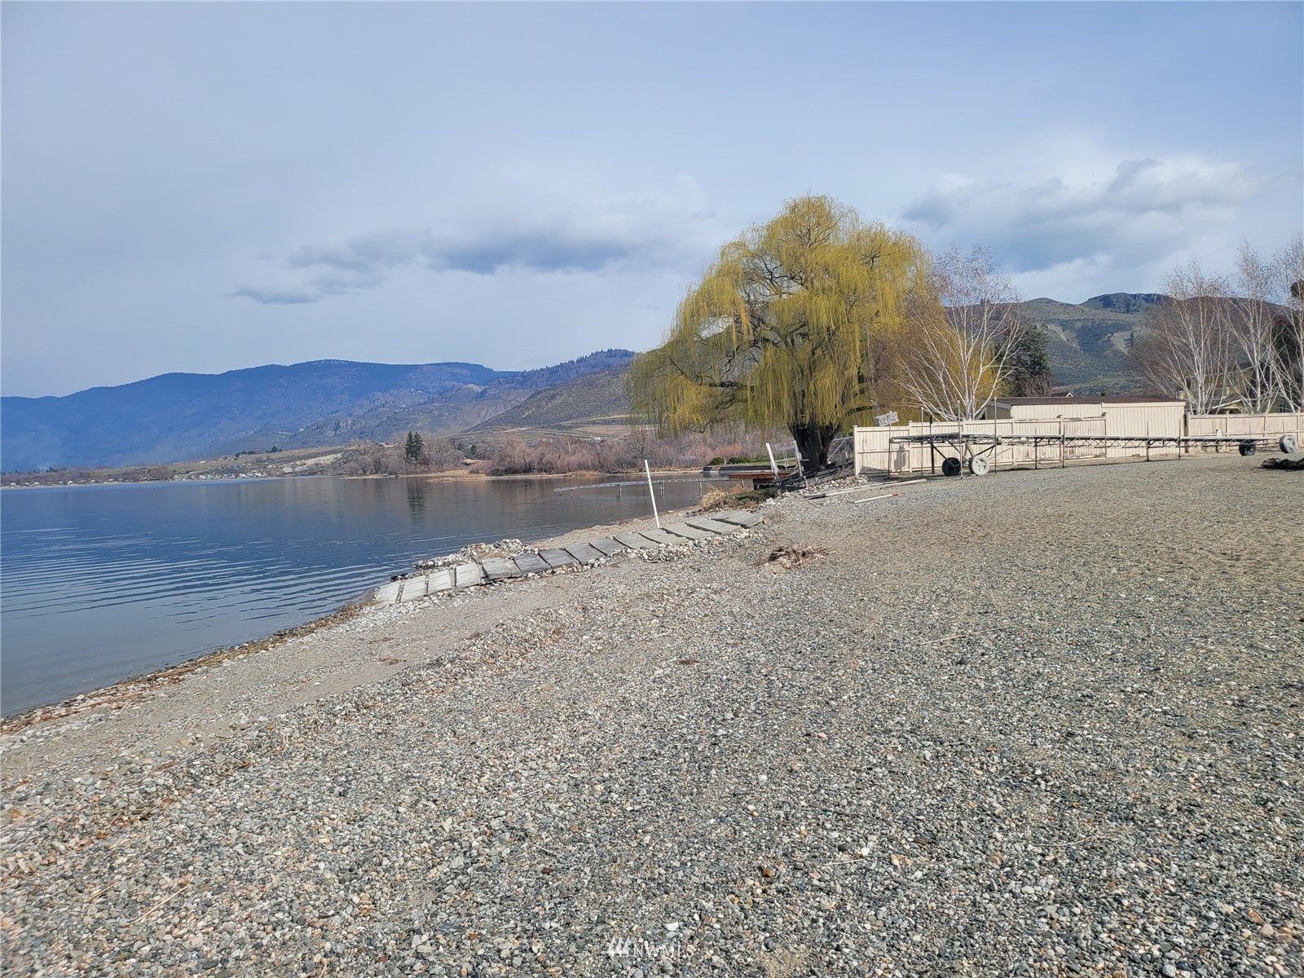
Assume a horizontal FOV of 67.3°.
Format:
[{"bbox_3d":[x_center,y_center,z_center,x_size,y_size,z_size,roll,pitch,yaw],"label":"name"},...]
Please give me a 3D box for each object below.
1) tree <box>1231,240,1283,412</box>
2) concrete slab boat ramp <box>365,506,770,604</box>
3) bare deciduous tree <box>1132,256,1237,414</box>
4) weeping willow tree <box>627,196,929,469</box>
[{"bbox_3d":[30.166,-6.977,48.626,2.900,10.321,2.900,-2,1,0],"label":"tree"},{"bbox_3d":[-1.702,1.479,20.344,8.200,0.280,2.500,-11,5,-11],"label":"concrete slab boat ramp"},{"bbox_3d":[26.300,-6.417,48.117,5.100,9.591,4.900,-2,1,0],"label":"bare deciduous tree"},{"bbox_3d":[5.464,-6.504,42.143,12.300,11.772,11.800,-2,1,0],"label":"weeping willow tree"}]

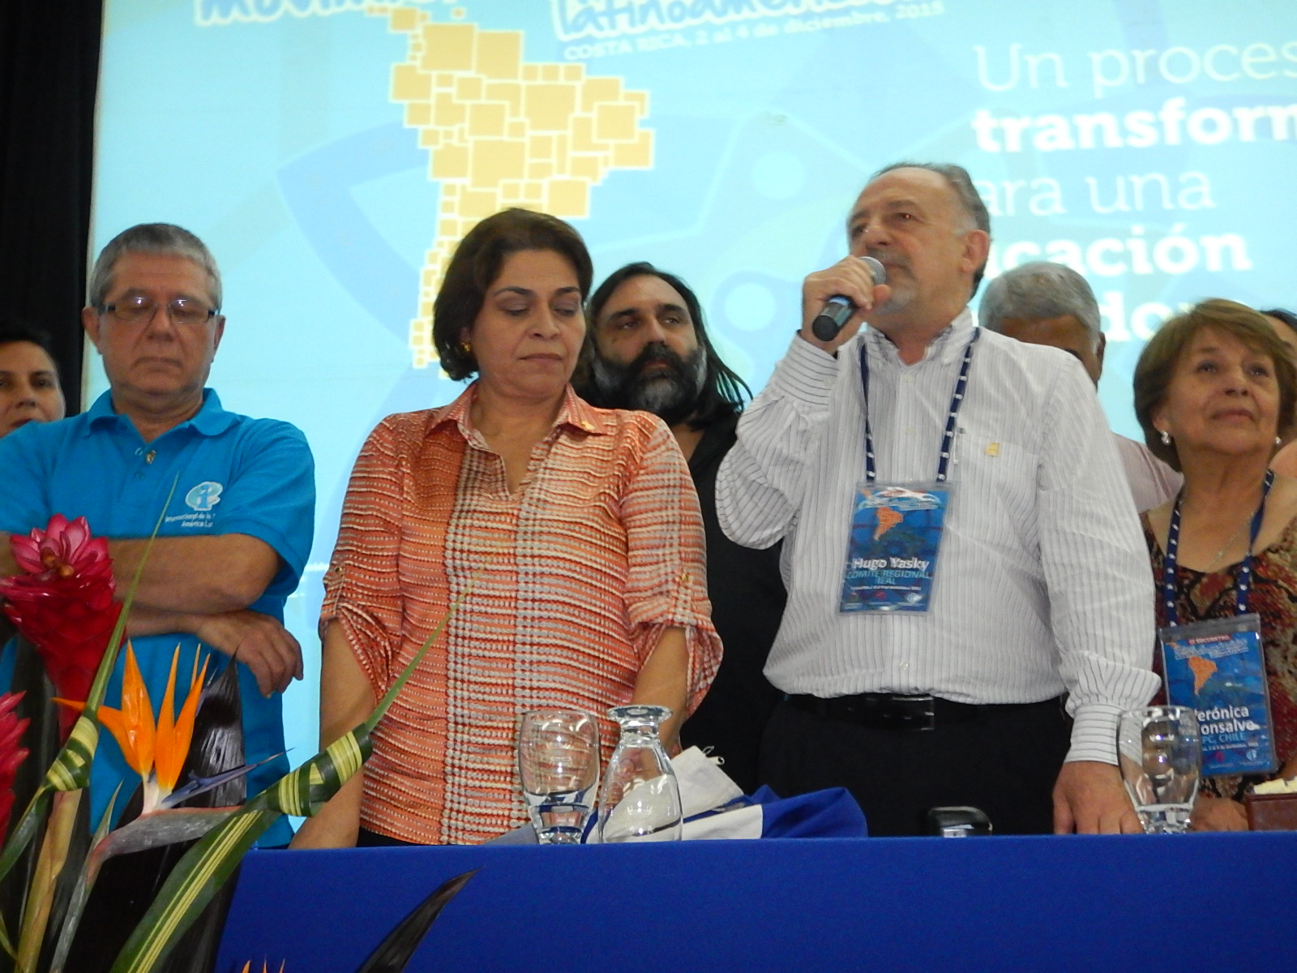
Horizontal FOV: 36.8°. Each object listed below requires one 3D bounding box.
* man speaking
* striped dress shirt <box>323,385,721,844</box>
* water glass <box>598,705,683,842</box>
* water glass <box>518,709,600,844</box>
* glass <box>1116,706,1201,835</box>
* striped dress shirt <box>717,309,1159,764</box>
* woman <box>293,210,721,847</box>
[{"bbox_3d":[0.350,0.377,2.412,0.550,1.740,0.440,-4,-15,14],"label":"man speaking"},{"bbox_3d":[-0.155,0.149,2.408,0.490,0.610,0.310,0,-14,2],"label":"striped dress shirt"},{"bbox_3d":[-0.008,0.302,1.950,0.082,0.162,0.082,0,-14,0],"label":"water glass"},{"bbox_3d":[-0.090,0.307,1.960,0.082,0.162,0.082,0,-14,0],"label":"water glass"},{"bbox_3d":[0.509,0.300,1.930,0.082,0.162,0.082,0,-14,0],"label":"glass"},{"bbox_3d":[0.355,0.058,2.472,0.530,0.670,0.400,-4,-15,14],"label":"striped dress shirt"},{"bbox_3d":[-0.155,0.413,2.309,0.500,1.620,0.400,0,-14,2],"label":"woman"}]

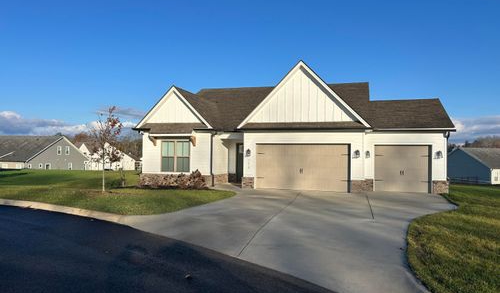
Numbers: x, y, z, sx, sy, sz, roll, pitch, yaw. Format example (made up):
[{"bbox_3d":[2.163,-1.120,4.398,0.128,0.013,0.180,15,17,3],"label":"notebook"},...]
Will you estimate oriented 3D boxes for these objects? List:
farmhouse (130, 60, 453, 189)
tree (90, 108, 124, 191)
[{"bbox_3d":[3.050,-1.100,25.900,17.100,6.750,13.200,0,0,14],"label":"farmhouse"},{"bbox_3d":[-7.700,0.100,20.000,1.800,4.550,1.800,0,0,14],"label":"tree"}]

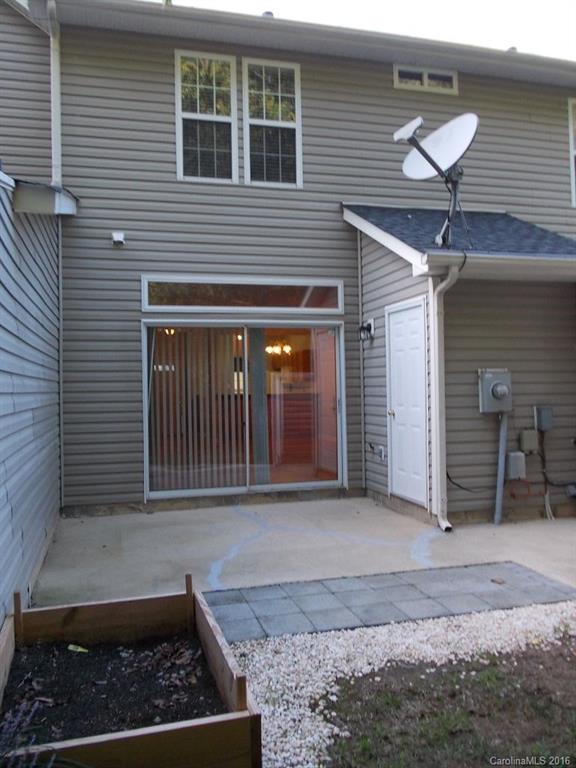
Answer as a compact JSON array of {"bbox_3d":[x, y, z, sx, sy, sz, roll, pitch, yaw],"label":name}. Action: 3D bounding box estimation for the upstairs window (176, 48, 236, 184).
[{"bbox_3d":[-0.943,-3.118,7.267,0.716,1.516,0.080,-1,0,-15],"label":"upstairs window"}]

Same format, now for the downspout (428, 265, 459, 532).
[{"bbox_3d":[1.504,0.157,5.760,0.115,2.440,0.400,-1,0,-15],"label":"downspout"}]

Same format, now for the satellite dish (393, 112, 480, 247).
[{"bbox_3d":[1.390,-1.901,5.781,0.988,1.158,0.822,-1,0,-38],"label":"satellite dish"}]

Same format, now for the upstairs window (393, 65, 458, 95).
[{"bbox_3d":[1.782,-3.912,7.981,0.895,0.305,0.080,-1,0,-15],"label":"upstairs window"}]

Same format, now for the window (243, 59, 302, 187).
[{"bbox_3d":[-0.175,-3.131,7.466,0.719,1.523,0.080,-1,0,-15],"label":"window"}]

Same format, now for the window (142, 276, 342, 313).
[{"bbox_3d":[-0.488,-1.054,7.364,2.420,0.424,0.080,-1,0,-15],"label":"window"}]

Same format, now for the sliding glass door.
[{"bbox_3d":[-0.473,0.298,7.364,2.327,1.990,0.100,-1,0,-15],"label":"sliding glass door"}]

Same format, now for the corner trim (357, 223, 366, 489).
[{"bbox_3d":[0.929,-0.288,7.707,0.054,3.255,0.050,-1,0,-15],"label":"corner trim"}]

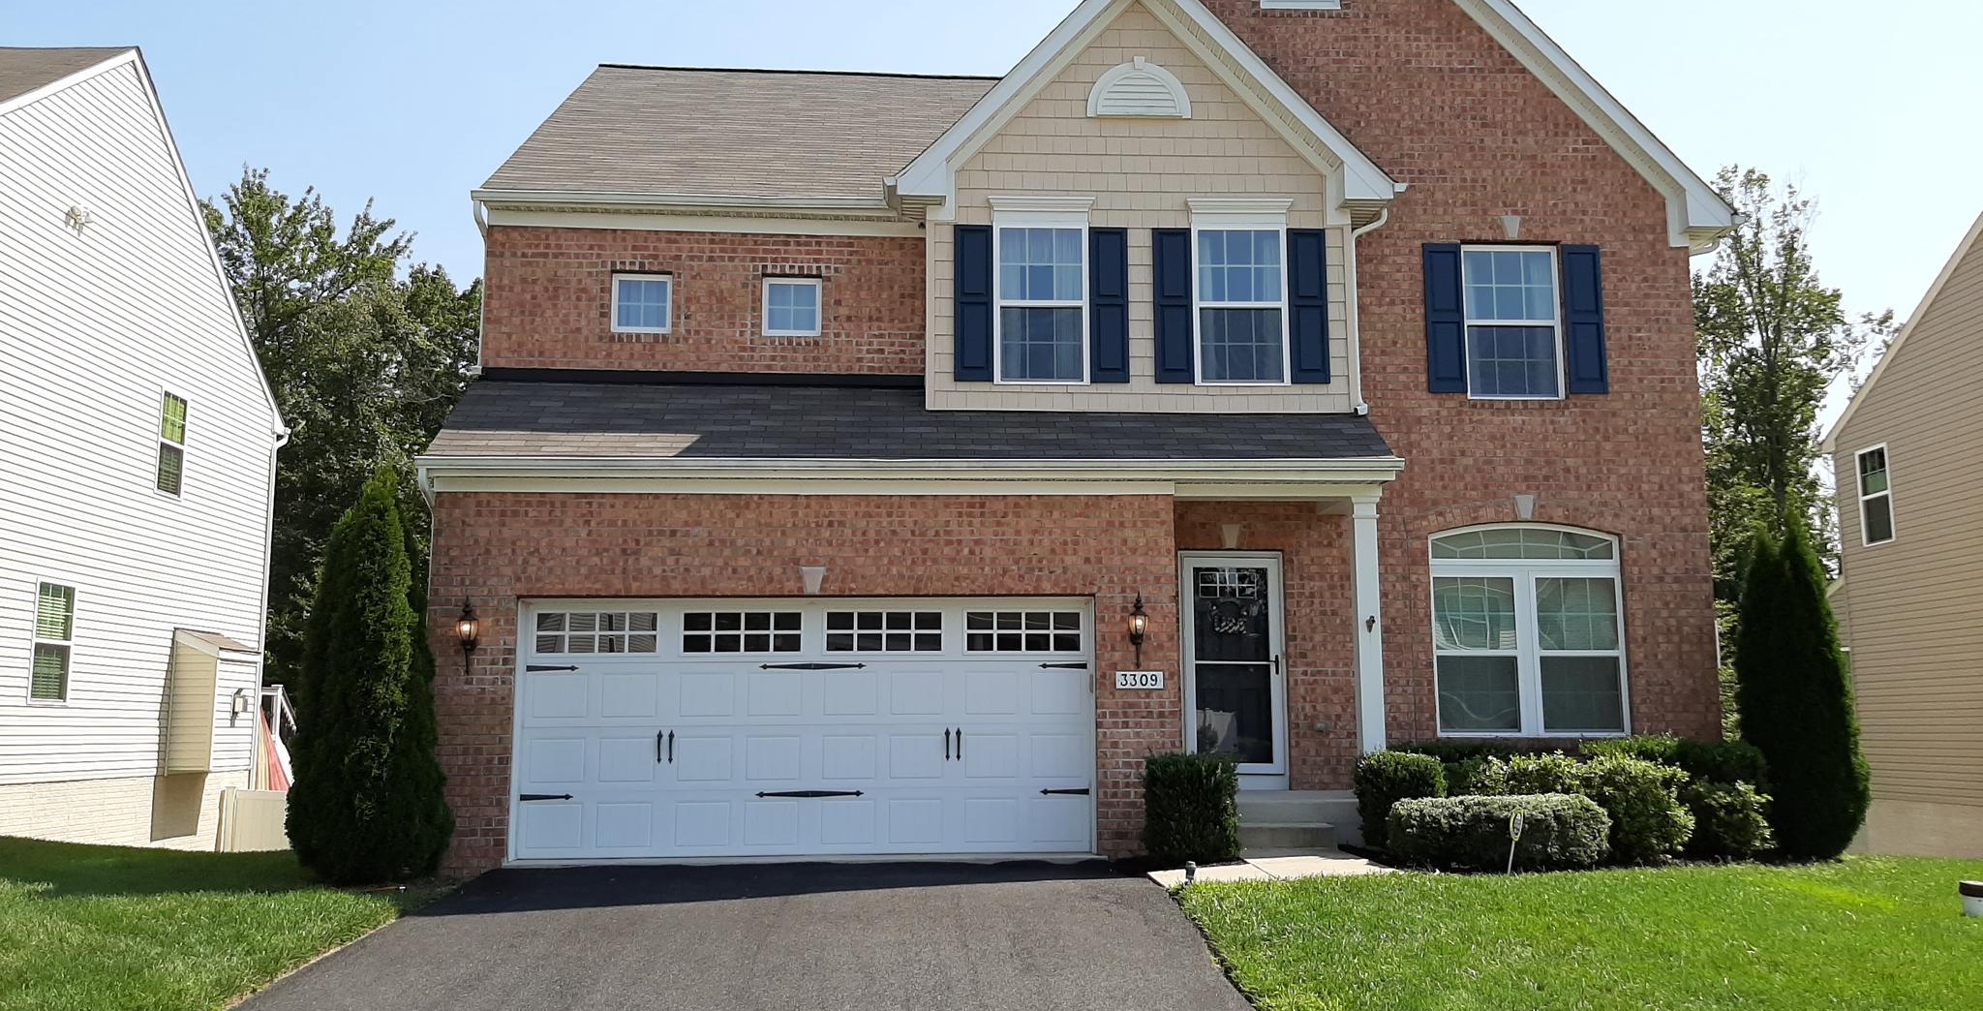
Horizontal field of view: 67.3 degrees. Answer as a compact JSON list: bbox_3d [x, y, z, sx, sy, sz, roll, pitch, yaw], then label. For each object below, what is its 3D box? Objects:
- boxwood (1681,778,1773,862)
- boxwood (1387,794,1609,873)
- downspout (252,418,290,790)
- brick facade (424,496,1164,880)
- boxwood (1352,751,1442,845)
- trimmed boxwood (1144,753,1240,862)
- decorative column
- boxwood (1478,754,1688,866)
[{"bbox_3d":[6.049,2.569,12.299,0.714,0.587,0.750,0,-9,-3],"label":"boxwood"},{"bbox_3d":[3.890,2.491,11.450,1.625,0.507,0.900,0,-9,-3],"label":"boxwood"},{"bbox_3d":[-11.863,1.768,24.562,0.150,6.500,0.450,0,-9,-3],"label":"downspout"},{"bbox_3d":[-1.561,1.486,12.788,6.348,3.156,0.350,0,-9,-3],"label":"brick facade"},{"bbox_3d":[3.351,2.430,12.243,0.677,0.787,0.780,0,-9,-3],"label":"boxwood"},{"bbox_3d":[1.631,2.449,12.109,0.766,0.844,0.750,0,-9,-3],"label":"trimmed boxwood"},{"bbox_3d":[3.312,1.231,13.080,0.240,2.668,0.240,0,-9,-3],"label":"decorative column"},{"bbox_3d":[4.813,2.427,12.110,1.659,0.824,1.000,0,-9,-3],"label":"boxwood"}]

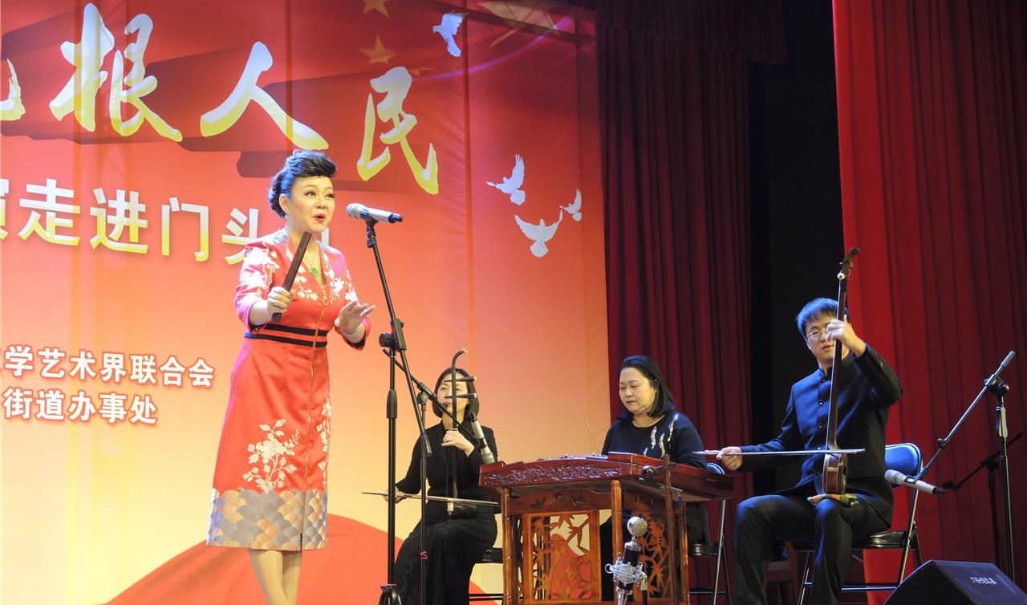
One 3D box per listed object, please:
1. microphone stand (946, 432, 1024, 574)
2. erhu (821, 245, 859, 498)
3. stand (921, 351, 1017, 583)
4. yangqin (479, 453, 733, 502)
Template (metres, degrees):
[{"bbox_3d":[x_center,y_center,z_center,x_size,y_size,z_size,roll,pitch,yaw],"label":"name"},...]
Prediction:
[{"bbox_3d":[2.374,1.135,9.774,0.550,0.970,0.550,-1,-9,-6],"label":"microphone stand"},{"bbox_3d":[1.280,0.271,7.650,0.110,0.970,0.150,2,-9,20],"label":"erhu"},{"bbox_3d":[1.818,0.725,7.382,0.680,1.060,0.600,-1,-9,-6],"label":"stand"},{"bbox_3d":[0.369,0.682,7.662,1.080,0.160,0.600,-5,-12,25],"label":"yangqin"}]

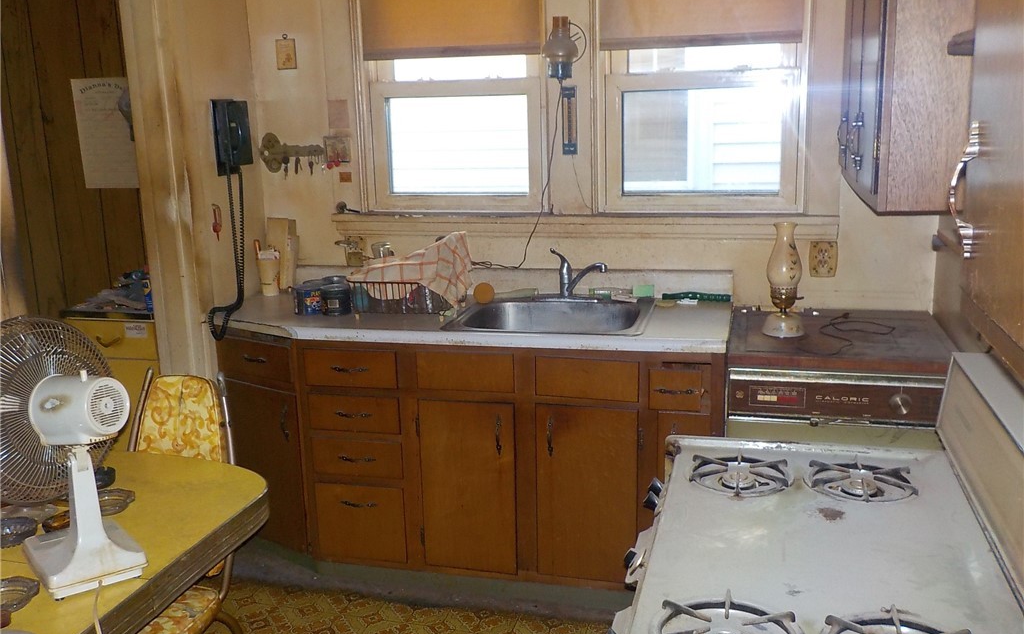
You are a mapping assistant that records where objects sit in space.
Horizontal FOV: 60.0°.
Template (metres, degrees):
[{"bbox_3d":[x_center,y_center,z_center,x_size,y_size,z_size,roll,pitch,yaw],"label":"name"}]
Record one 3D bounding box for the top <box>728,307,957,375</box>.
[{"bbox_3d":[0.995,0.069,2.725,0.620,0.037,0.640,2,13,16],"label":"top"}]

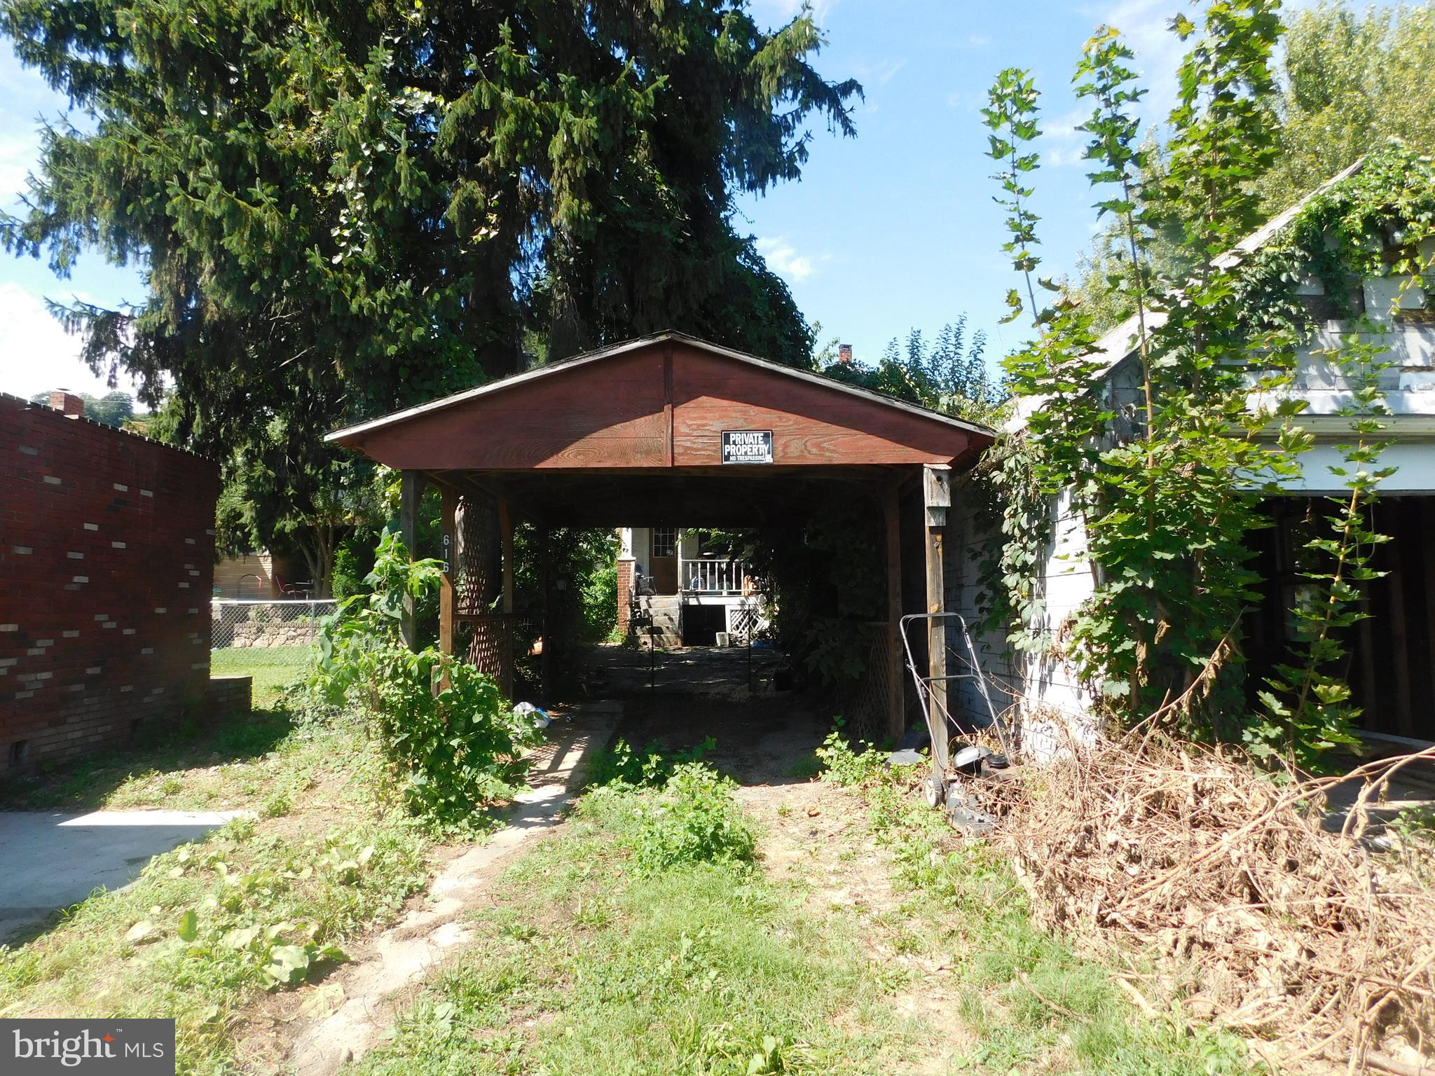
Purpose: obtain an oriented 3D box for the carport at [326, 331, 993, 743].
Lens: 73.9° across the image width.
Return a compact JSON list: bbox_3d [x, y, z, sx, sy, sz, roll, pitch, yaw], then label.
[{"bbox_3d":[-0.502,0.336,9.857,4.529,3.059,6.900,0,-4,-3],"label":"carport"}]

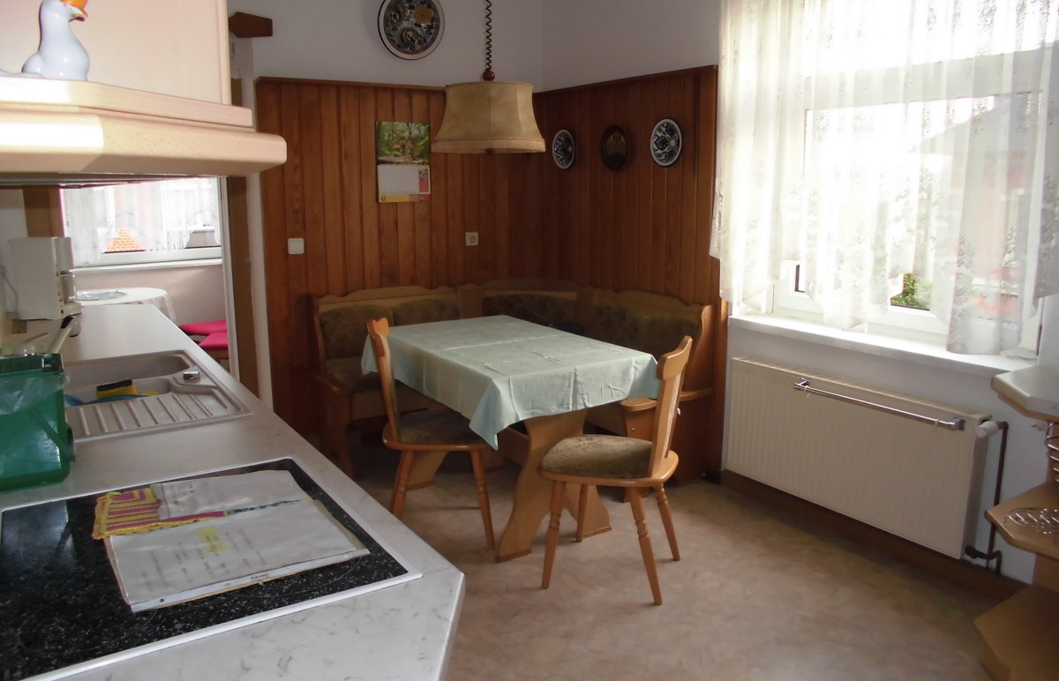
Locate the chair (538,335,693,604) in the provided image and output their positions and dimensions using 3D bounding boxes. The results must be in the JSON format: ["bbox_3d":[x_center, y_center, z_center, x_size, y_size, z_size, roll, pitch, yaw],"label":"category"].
[{"bbox_3d":[0.308,0.432,2.870,0.470,0.880,0.420,4,12,19],"label":"chair"}]

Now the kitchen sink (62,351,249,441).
[{"bbox_3d":[-1.139,0.211,2.227,0.500,0.160,0.890,-7,14,-32],"label":"kitchen sink"}]

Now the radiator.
[{"bbox_3d":[1.245,0.425,3.202,0.100,0.520,1.100,-7,14,-32],"label":"radiator"}]

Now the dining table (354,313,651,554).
[{"bbox_3d":[-0.126,0.371,3.462,0.740,0.760,1.120,-7,14,-32],"label":"dining table"}]

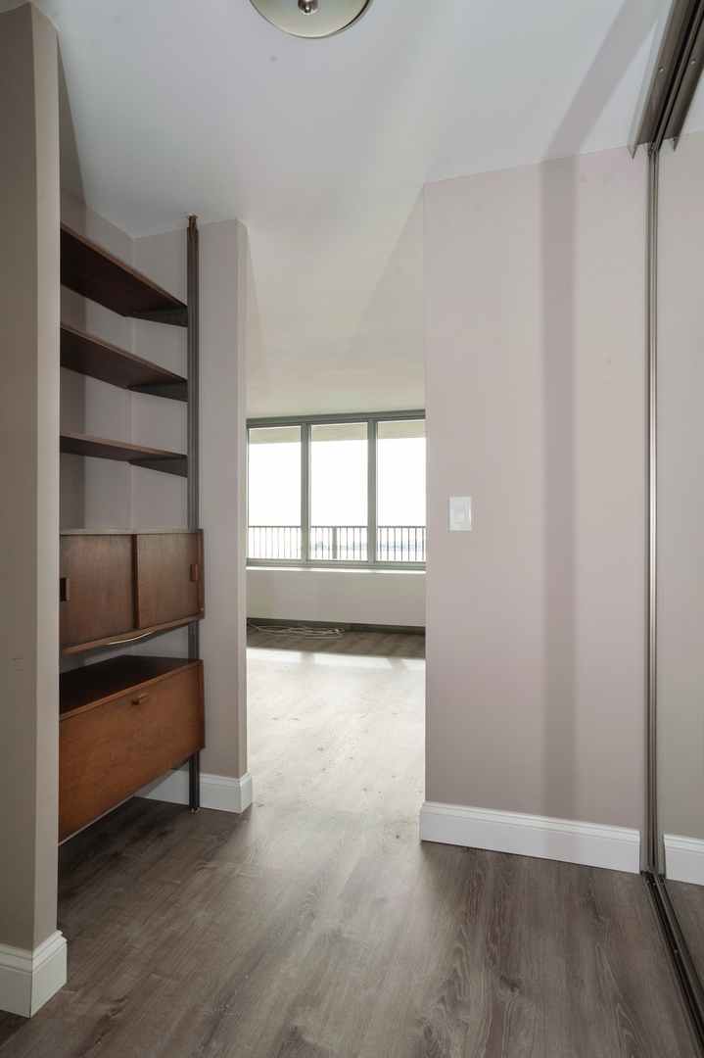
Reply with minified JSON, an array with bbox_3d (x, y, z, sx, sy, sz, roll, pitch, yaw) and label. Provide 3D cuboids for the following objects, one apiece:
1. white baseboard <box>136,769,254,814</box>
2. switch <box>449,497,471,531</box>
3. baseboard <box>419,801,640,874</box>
[{"bbox_3d":[-0.674,1.078,2.487,0.507,0.138,0.100,0,0,17],"label":"white baseboard"},{"bbox_3d":[0.394,-0.054,2.136,0.078,0.123,0.012,0,0,17],"label":"switch"},{"bbox_3d":[0.609,1.078,2.070,0.737,0.139,0.015,0,0,17],"label":"baseboard"}]

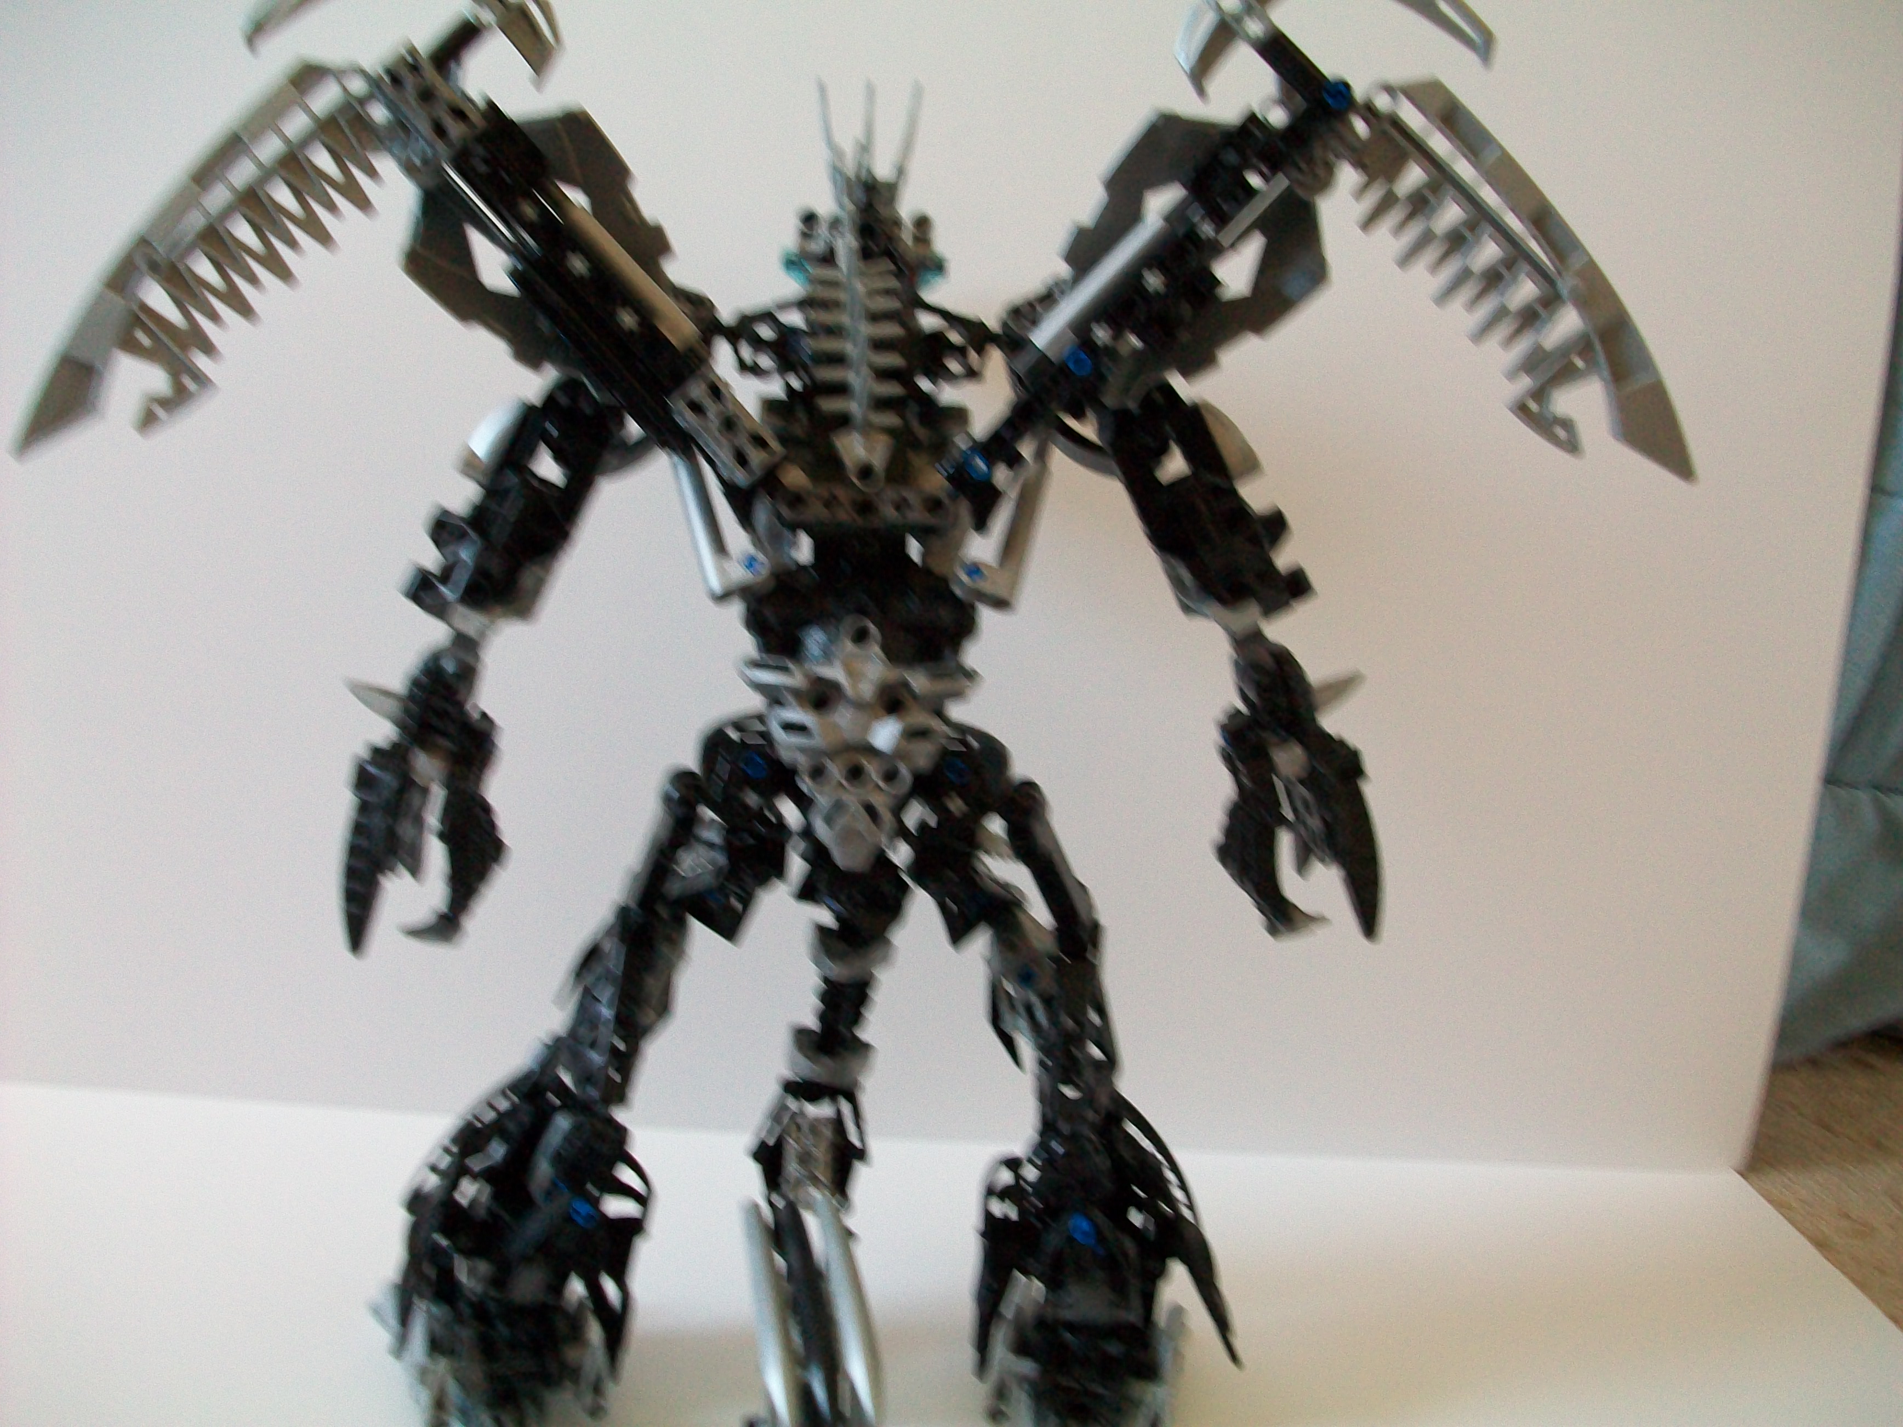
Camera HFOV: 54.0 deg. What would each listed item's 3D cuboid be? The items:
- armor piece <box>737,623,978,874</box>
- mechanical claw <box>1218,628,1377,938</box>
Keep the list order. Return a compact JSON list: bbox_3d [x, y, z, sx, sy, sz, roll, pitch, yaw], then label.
[{"bbox_3d":[-0.020,0.006,0.411,0.049,0.053,0.025,2,10,-1],"label":"armor piece"},{"bbox_3d":[0.078,0.016,0.425,0.034,0.065,0.031,2,10,-1],"label":"mechanical claw"}]

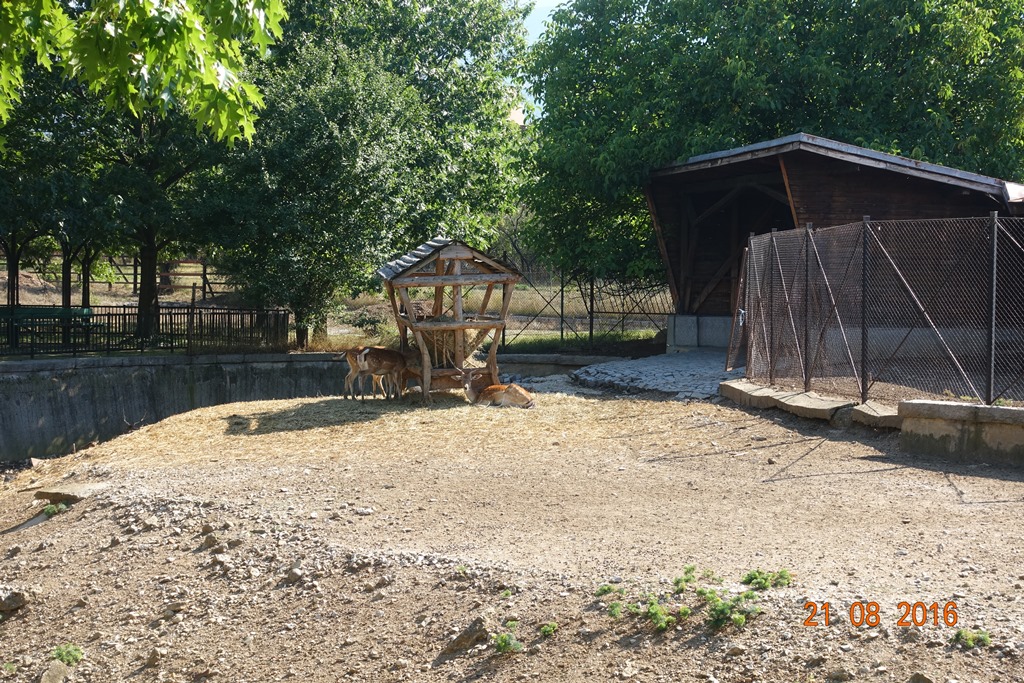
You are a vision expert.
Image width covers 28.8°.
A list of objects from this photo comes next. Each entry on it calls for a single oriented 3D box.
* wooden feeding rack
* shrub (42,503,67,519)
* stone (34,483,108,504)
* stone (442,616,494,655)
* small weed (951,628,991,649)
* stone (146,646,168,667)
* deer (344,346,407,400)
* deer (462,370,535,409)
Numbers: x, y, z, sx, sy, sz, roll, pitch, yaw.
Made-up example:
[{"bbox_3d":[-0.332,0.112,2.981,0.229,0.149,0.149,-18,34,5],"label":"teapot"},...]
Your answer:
[{"bbox_3d":[-0.962,-0.321,29.700,1.980,2.470,1.700,0,1,-12],"label":"wooden feeding rack"},{"bbox_3d":[-4.172,1.545,18.200,0.235,0.140,0.210,0,1,0],"label":"shrub"},{"bbox_3d":[-4.115,1.420,18.600,0.680,0.190,0.550,0,1,0],"label":"stone"},{"bbox_3d":[-0.253,1.713,11.600,0.300,0.170,0.240,0,1,0],"label":"stone"},{"bbox_3d":[2.648,1.715,11.500,0.230,0.115,0.200,0,1,0],"label":"small weed"},{"bbox_3d":[-2.047,1.819,11.500,0.125,0.110,0.110,0,1,0],"label":"stone"},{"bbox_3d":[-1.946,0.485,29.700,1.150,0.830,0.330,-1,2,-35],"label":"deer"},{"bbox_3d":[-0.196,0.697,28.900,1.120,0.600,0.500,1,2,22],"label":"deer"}]

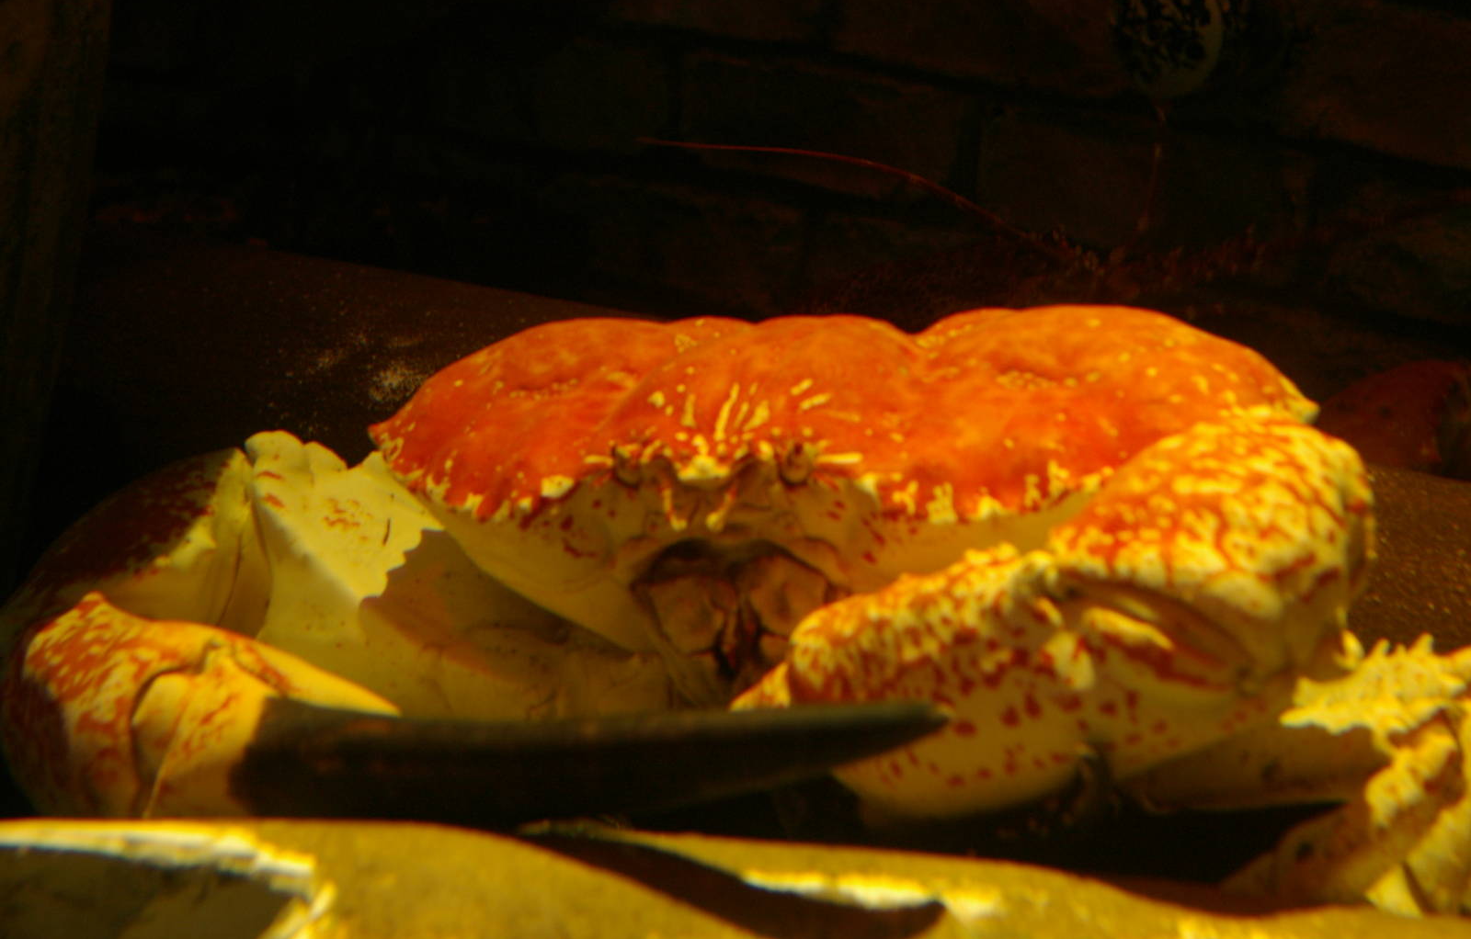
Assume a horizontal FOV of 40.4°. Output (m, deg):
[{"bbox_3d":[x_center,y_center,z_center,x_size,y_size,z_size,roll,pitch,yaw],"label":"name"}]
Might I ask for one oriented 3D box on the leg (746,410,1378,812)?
[{"bbox_3d":[0.113,0.052,0.710,0.215,0.135,0.120,0,7,-12],"label":"leg"}]

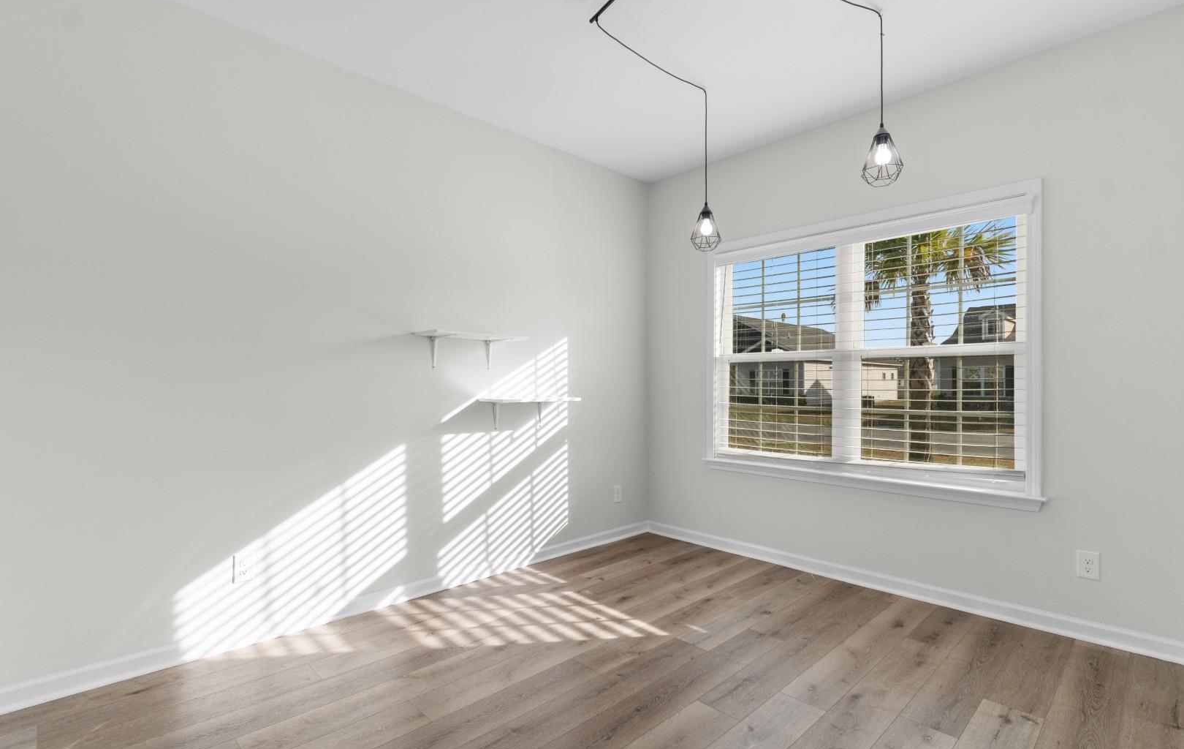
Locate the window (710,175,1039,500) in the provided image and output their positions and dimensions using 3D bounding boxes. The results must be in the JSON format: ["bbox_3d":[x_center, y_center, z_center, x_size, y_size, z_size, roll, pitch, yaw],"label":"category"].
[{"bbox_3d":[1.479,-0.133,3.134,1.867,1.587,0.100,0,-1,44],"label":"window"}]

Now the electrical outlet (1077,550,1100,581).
[{"bbox_3d":[2.242,0.863,2.377,0.079,0.123,0.008,0,-1,44],"label":"electrical outlet"}]

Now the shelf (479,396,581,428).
[{"bbox_3d":[-0.375,0.242,3.212,0.575,0.187,0.275,0,-1,-42],"label":"shelf"}]

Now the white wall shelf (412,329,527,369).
[{"bbox_3d":[-0.670,-0.129,2.944,0.575,0.195,0.275,0,-1,-42],"label":"white wall shelf"}]

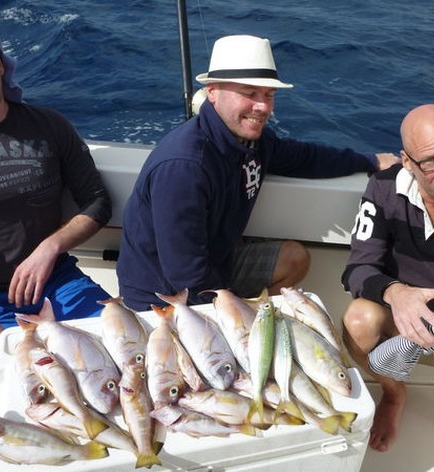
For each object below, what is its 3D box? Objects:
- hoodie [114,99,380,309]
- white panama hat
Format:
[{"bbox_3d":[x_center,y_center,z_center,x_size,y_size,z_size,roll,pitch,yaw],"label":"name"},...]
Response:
[{"bbox_3d":[0.099,-0.063,1.522,0.430,0.589,0.760,30,41,32],"label":"hoodie"},{"bbox_3d":[0.073,-0.480,1.400,0.250,0.135,0.285,-15,23,-38],"label":"white panama hat"}]

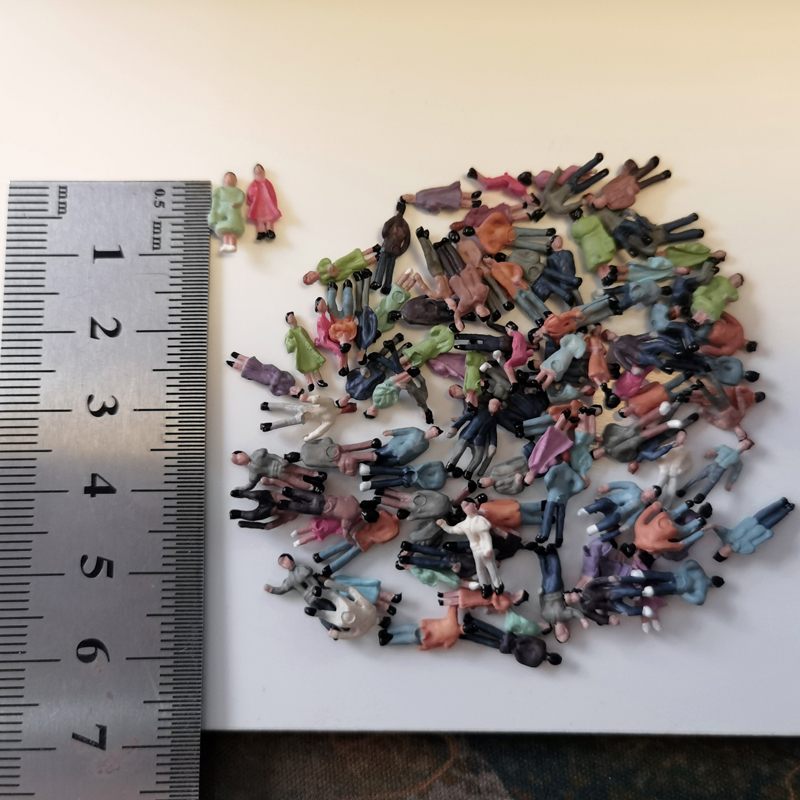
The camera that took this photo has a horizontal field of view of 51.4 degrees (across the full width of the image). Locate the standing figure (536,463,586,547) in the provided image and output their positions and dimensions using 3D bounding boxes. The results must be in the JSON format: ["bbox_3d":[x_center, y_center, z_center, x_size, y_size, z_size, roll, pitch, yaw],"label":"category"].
[{"bbox_3d":[0.020,0.012,0.102,0.005,0.003,0.012,13,81,1],"label":"standing figure"}]

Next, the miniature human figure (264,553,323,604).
[{"bbox_3d":[-0.011,0.024,0.100,0.007,0.003,0.012,-37,84,-6],"label":"miniature human figure"}]

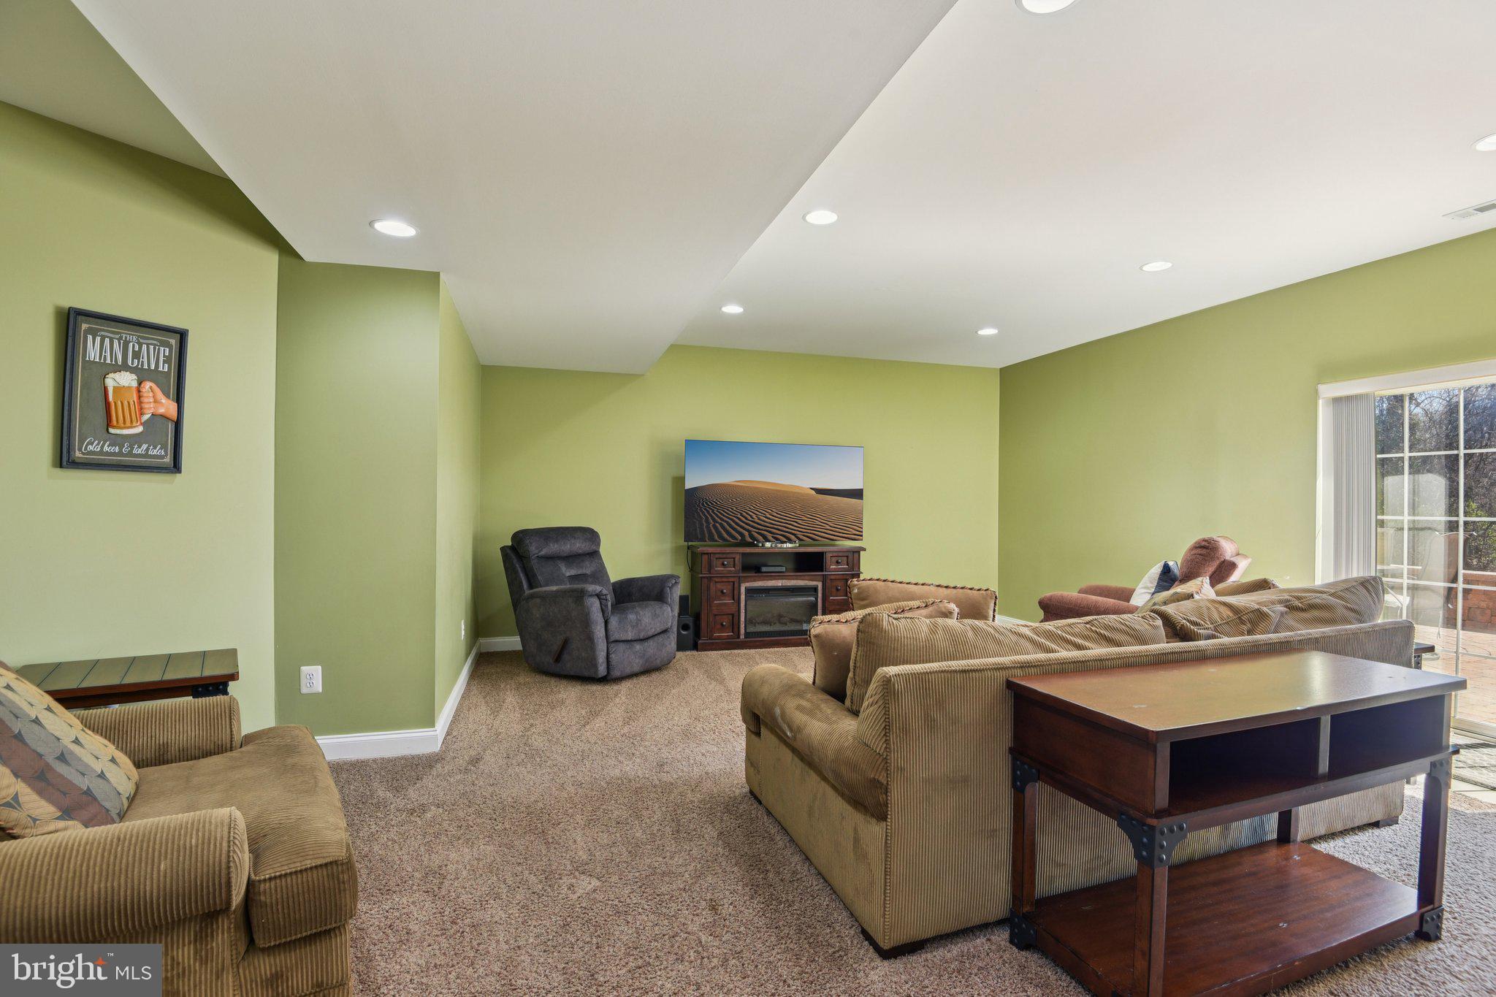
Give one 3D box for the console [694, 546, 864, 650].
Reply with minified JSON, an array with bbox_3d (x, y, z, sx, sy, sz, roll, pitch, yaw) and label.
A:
[{"bbox_3d":[0.258,0.858,5.942,1.540,0.840,0.430,1,0,-18],"label":"console"}]

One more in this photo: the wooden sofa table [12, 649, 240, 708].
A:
[{"bbox_3d":[-2.183,0.928,2.349,0.610,0.650,0.460,1,0,-35],"label":"wooden sofa table"}]

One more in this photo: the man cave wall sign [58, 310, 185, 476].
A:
[{"bbox_3d":[-2.467,-0.411,2.647,0.030,0.607,0.360,0,-1,34],"label":"man cave wall sign"}]

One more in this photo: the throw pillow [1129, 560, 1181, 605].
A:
[{"bbox_3d":[2.693,0.599,4.420,0.160,0.420,0.430,34,19,32],"label":"throw pillow"}]

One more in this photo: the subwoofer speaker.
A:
[{"bbox_3d":[-0.542,1.035,5.652,0.160,0.470,0.280,1,0,-15],"label":"subwoofer speaker"}]

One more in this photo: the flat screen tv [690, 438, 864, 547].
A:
[{"bbox_3d":[0.268,-0.050,5.917,1.660,0.880,0.080,1,0,-18],"label":"flat screen tv"}]

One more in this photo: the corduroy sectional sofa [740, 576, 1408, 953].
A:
[{"bbox_3d":[1.313,0.814,2.759,2.440,0.940,1.080,1,0,-20],"label":"corduroy sectional sofa"}]

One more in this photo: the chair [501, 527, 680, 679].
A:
[{"bbox_3d":[-1.181,0.749,5.184,0.960,1.030,0.870,0,0,31],"label":"chair"}]

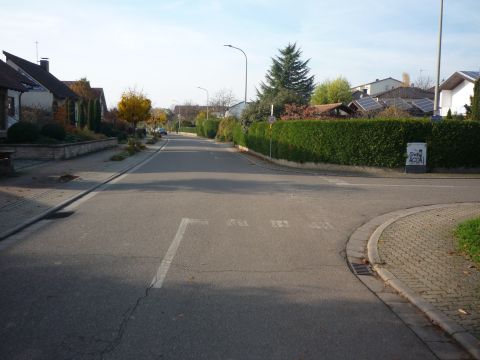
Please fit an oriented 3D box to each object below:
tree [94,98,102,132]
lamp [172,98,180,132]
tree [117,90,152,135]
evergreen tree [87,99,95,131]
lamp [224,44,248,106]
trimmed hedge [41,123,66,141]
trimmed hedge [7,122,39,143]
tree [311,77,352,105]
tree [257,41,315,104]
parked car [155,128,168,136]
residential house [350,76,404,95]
[{"bbox_3d":[-12.305,-5.339,38.639,0.680,3.450,0.680,-1,7,-7],"label":"tree"},{"bbox_3d":[-15.922,-15.790,110.907,1.900,8.100,0.400,-2,7,-17],"label":"lamp"},{"bbox_3d":[-8.244,-4.835,34.671,2.750,4.600,2.750,-1,7,-7],"label":"tree"},{"bbox_3d":[-13.019,-5.339,38.639,0.680,3.450,0.680,-1,7,-7],"label":"evergreen tree"},{"bbox_3d":[-0.320,-6.643,35.460,1.800,8.000,0.350,-1,7,-7],"label":"lamp"},{"bbox_3d":[-11.511,-2.845,27.356,1.550,1.100,1.500,-1,7,-7],"label":"trimmed hedge"},{"bbox_3d":[-12.375,-2.680,25.362,1.950,1.250,1.800,-1,7,-7],"label":"trimmed hedge"},{"bbox_3d":[10.246,-7.872,49.413,4.600,7.100,4.600,-1,7,-7],"label":"tree"},{"bbox_3d":[4.138,-7.837,40.352,5.300,9.200,5.300,-1,7,-7],"label":"tree"},{"bbox_3d":[-14.680,-9.152,83.505,1.800,1.480,4.300,-2,7,-12],"label":"parked car"},{"bbox_3d":[28.112,-16.176,90.716,8.200,9.100,11.500,-1,7,-7],"label":"residential house"}]

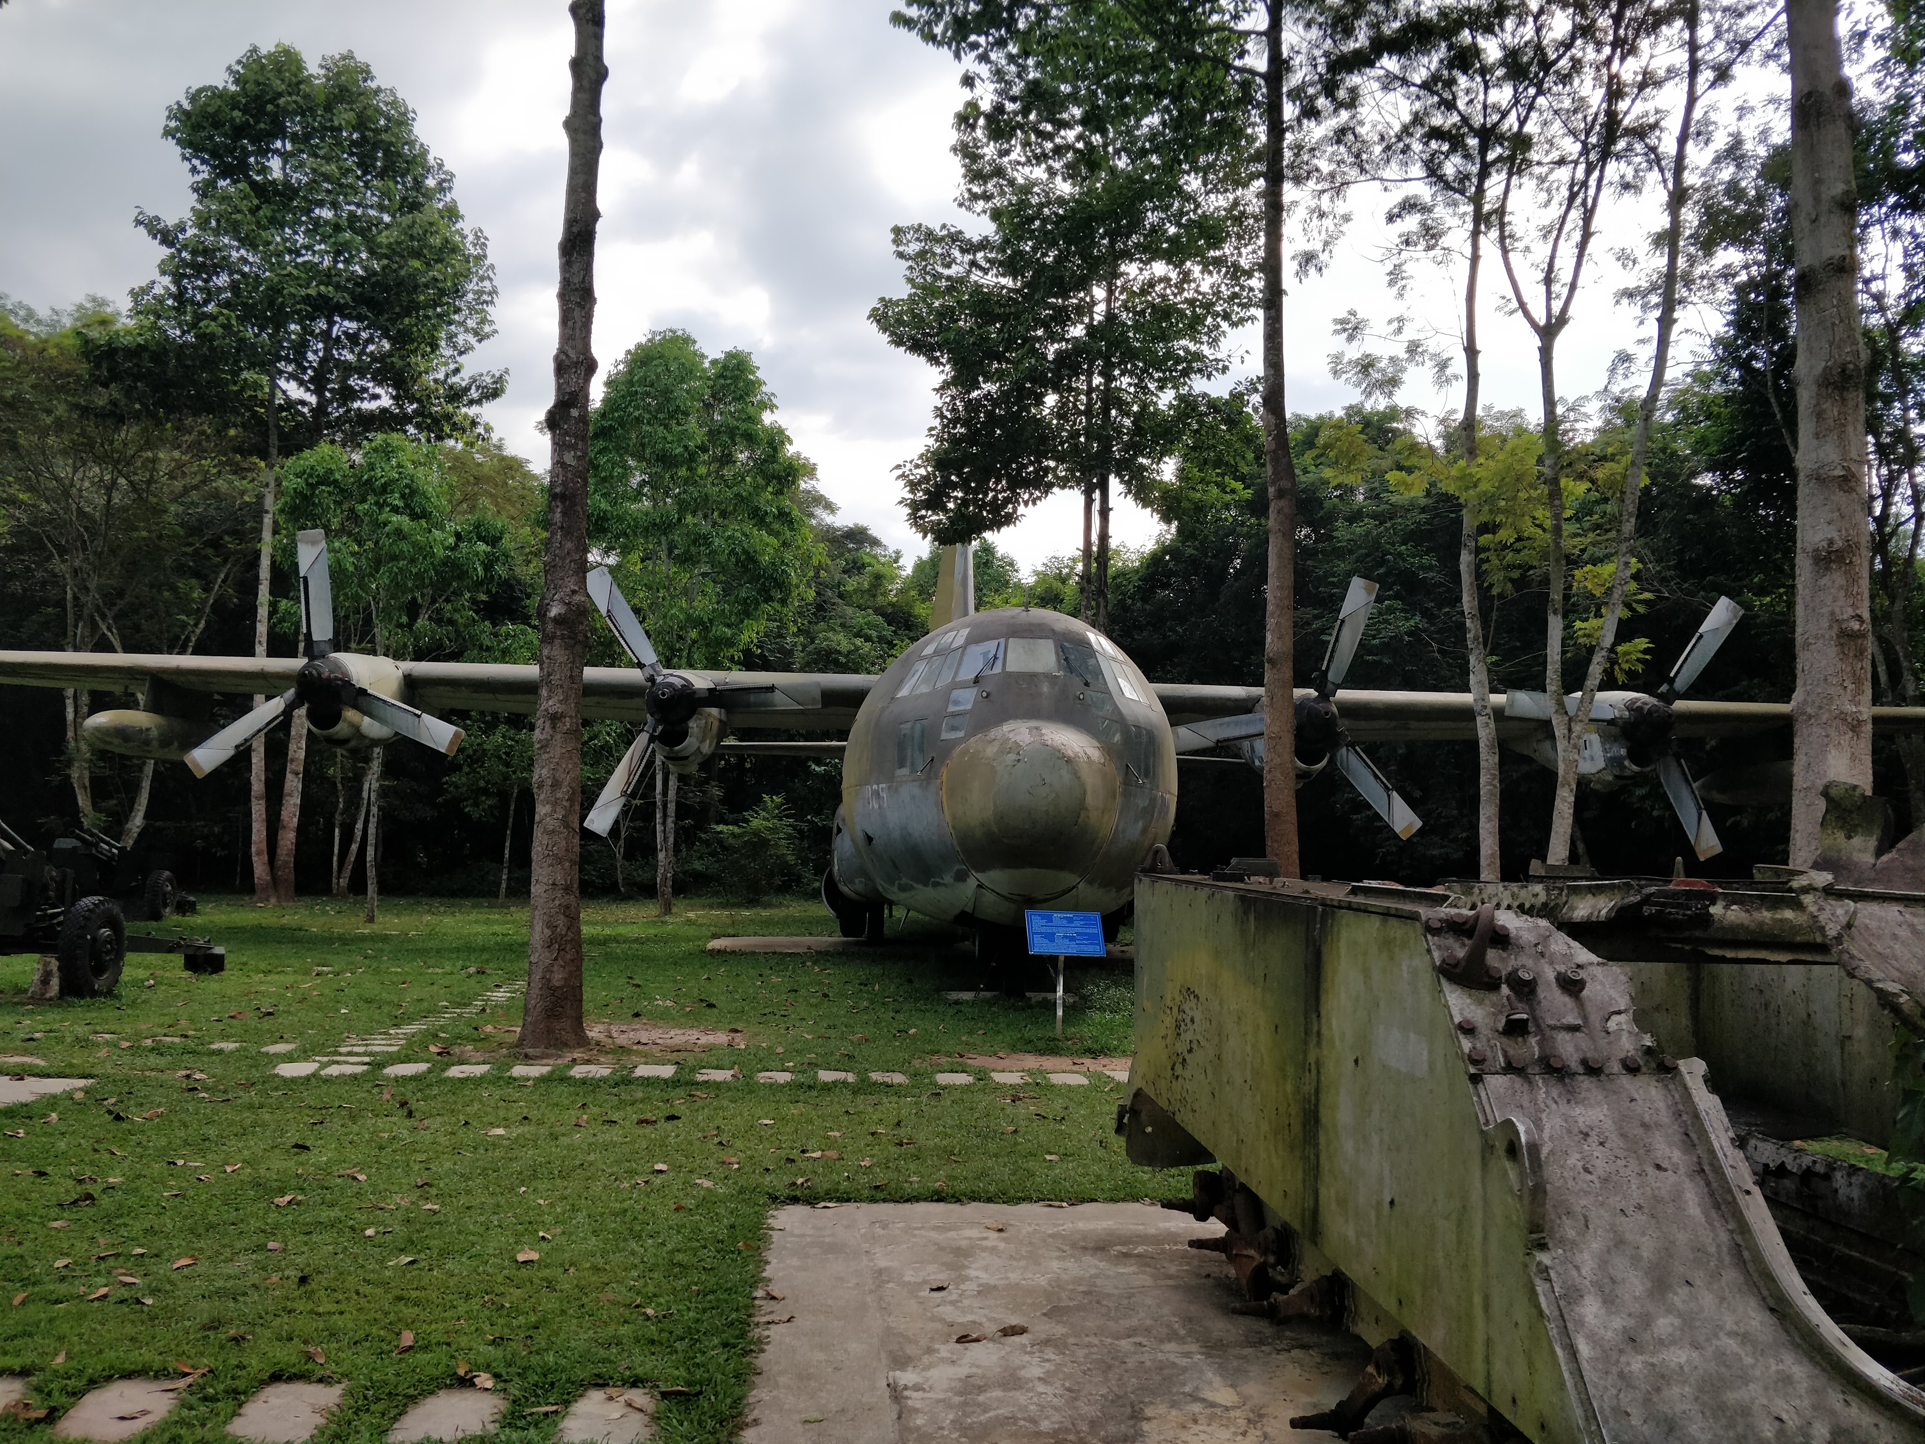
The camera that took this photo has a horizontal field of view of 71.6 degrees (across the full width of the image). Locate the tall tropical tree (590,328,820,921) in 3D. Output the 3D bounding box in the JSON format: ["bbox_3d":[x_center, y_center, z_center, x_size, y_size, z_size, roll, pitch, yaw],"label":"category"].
[{"bbox_3d":[-6.469,-2.628,33.009,5.730,14.610,5.440,2,-6,-11],"label":"tall tropical tree"}]

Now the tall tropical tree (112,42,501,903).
[{"bbox_3d":[-17.473,-7.035,35.642,9.400,23.550,8.930,4,-6,-27],"label":"tall tropical tree"}]

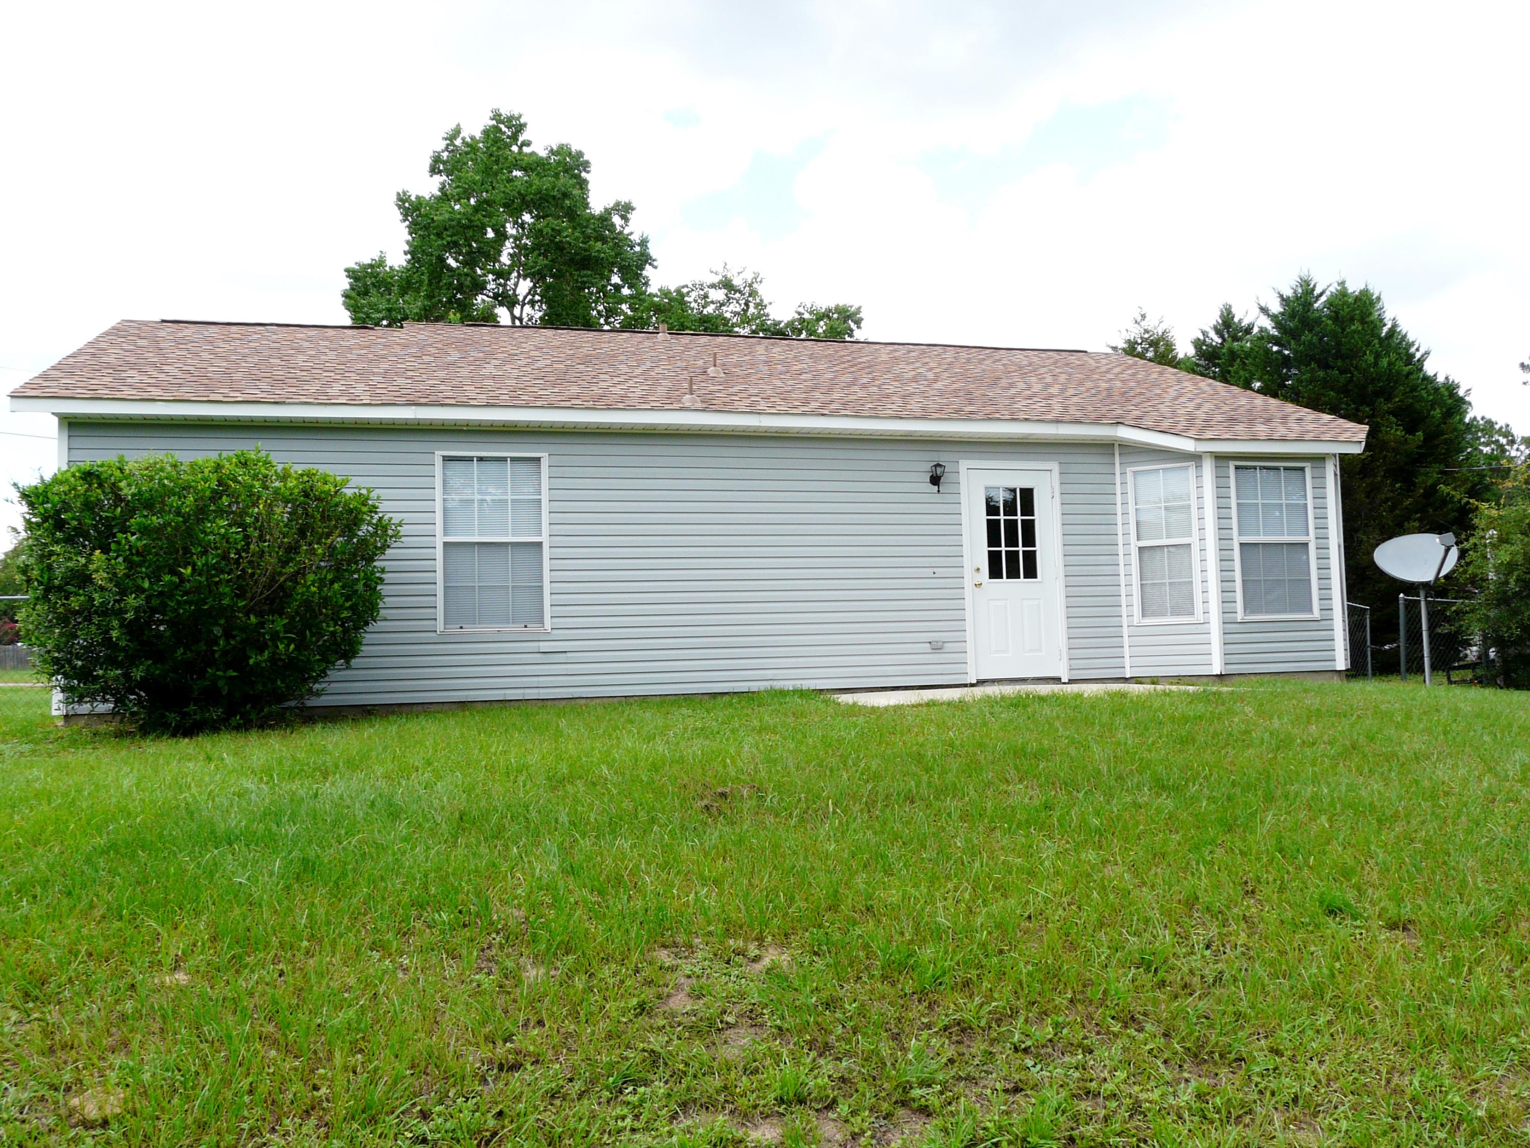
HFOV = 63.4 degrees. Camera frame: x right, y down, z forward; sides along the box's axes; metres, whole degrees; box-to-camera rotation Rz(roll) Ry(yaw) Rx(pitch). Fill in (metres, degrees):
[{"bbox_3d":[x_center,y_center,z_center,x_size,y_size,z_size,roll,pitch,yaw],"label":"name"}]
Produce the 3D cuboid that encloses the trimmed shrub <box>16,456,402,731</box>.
[{"bbox_3d":[-4.148,0.111,9.207,2.650,2.000,1.850,0,-4,-15],"label":"trimmed shrub"}]

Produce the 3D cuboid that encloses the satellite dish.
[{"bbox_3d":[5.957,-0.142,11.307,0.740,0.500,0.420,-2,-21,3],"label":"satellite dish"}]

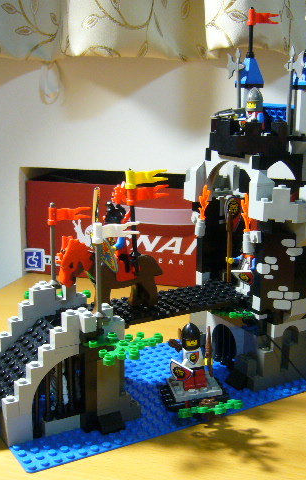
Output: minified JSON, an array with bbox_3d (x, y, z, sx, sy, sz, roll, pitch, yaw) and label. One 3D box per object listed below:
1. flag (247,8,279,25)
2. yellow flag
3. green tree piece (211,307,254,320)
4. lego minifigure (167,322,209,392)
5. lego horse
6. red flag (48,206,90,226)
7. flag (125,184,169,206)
[{"bbox_3d":[0.087,-0.175,0.511,0.031,0.013,0.007,-8,16,-33],"label":"flag"},{"bbox_3d":[-0.004,-0.042,0.442,0.031,0.013,0.007,-5,14,-24],"label":"yellow flag"},{"bbox_3d":[0.061,0.054,0.485,0.029,0.006,0.036,-7,15,-31],"label":"green tree piece"},{"bbox_3d":[0.025,0.079,0.438,0.027,0.044,0.020,-4,14,-20],"label":"lego minifigure"},{"bbox_3d":[-0.028,0.022,0.442,0.078,0.055,0.017,-7,15,-31],"label":"lego horse"},{"bbox_3d":[-0.058,-0.017,0.453,0.031,0.013,0.007,-4,14,-17],"label":"red flag"},{"bbox_3d":[-0.003,-0.030,0.444,0.031,0.013,0.007,-6,15,-26],"label":"flag"}]

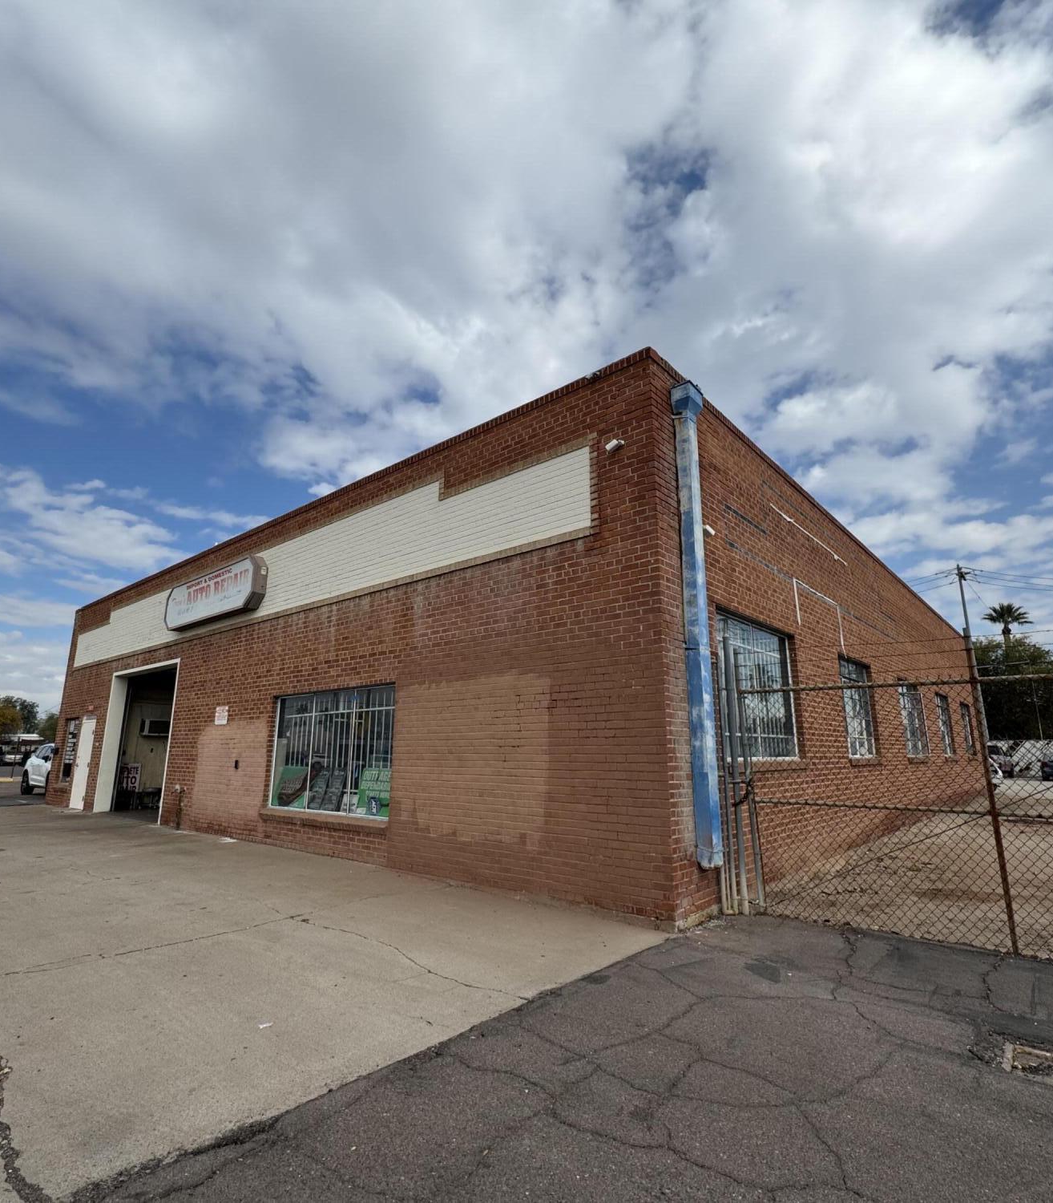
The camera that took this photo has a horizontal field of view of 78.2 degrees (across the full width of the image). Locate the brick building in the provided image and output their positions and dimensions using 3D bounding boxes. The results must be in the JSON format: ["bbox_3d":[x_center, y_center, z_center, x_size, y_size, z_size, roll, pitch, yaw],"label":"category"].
[{"bbox_3d":[1.649,3.424,19.870,18.060,5.220,22.450,-11,-17,39],"label":"brick building"}]

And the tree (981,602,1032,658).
[{"bbox_3d":[38.479,6.444,50.779,3.290,13.010,3.290,-11,-17,39],"label":"tree"}]

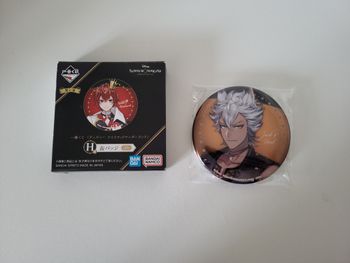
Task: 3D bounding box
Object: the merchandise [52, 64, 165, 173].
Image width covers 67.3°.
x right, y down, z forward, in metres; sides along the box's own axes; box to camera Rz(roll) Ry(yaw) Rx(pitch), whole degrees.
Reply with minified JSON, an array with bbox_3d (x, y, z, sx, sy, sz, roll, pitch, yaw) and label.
[{"bbox_3d":[-0.047,-0.011,0.202,0.081,0.017,0.081,0,83,0],"label":"merchandise"}]

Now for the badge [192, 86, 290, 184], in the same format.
[{"bbox_3d":[0.051,0.002,0.202,0.075,0.009,0.075,0,83,0],"label":"badge"}]

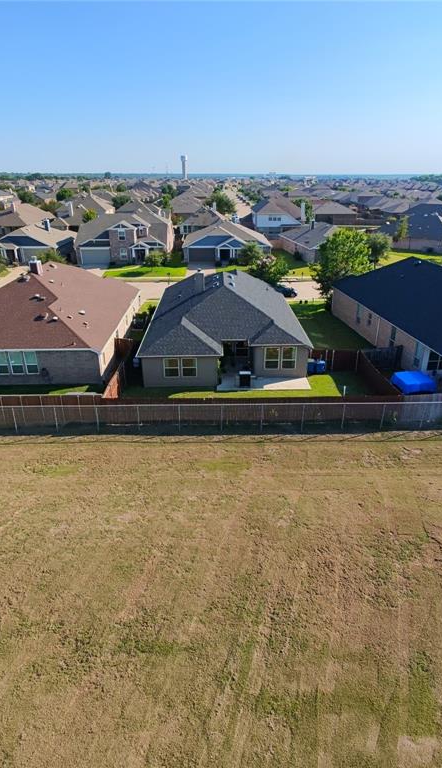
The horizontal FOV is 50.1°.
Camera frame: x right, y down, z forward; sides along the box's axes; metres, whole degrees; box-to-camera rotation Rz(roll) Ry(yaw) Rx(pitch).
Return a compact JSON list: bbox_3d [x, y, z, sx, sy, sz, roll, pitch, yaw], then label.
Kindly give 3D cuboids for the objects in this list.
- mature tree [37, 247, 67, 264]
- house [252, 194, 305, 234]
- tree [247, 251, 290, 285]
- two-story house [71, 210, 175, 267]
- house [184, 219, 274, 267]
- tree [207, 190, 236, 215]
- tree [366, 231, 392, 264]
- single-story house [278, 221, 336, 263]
[{"bbox_3d":[-29.269,-22.021,82.114,4.600,3.800,4.600,0,24,0],"label":"mature tree"},{"bbox_3d":[14.380,-43.308,122.459,11.700,8.900,15.000,0,24,0],"label":"house"},{"bbox_3d":[7.140,-17.240,69.470,5.800,4.400,5.800,0,24,0],"label":"tree"},{"bbox_3d":[-18.678,-30.443,94.471,16.200,9.200,21.000,-1,24,-1],"label":"two-story house"},{"bbox_3d":[1.035,-29.464,95.348,16.600,6.700,20.000,-1,24,-1],"label":"house"},{"bbox_3d":[0.370,-67.790,177.790,10.500,8.900,10.500,0,24,0],"label":"tree"},{"bbox_3d":[25.038,-21.668,76.772,4.200,5.700,4.200,0,24,0],"label":"tree"},{"bbox_3d":[20.717,-28.898,94.315,13.000,6.500,20.500,-4,24,-8],"label":"single-story house"}]

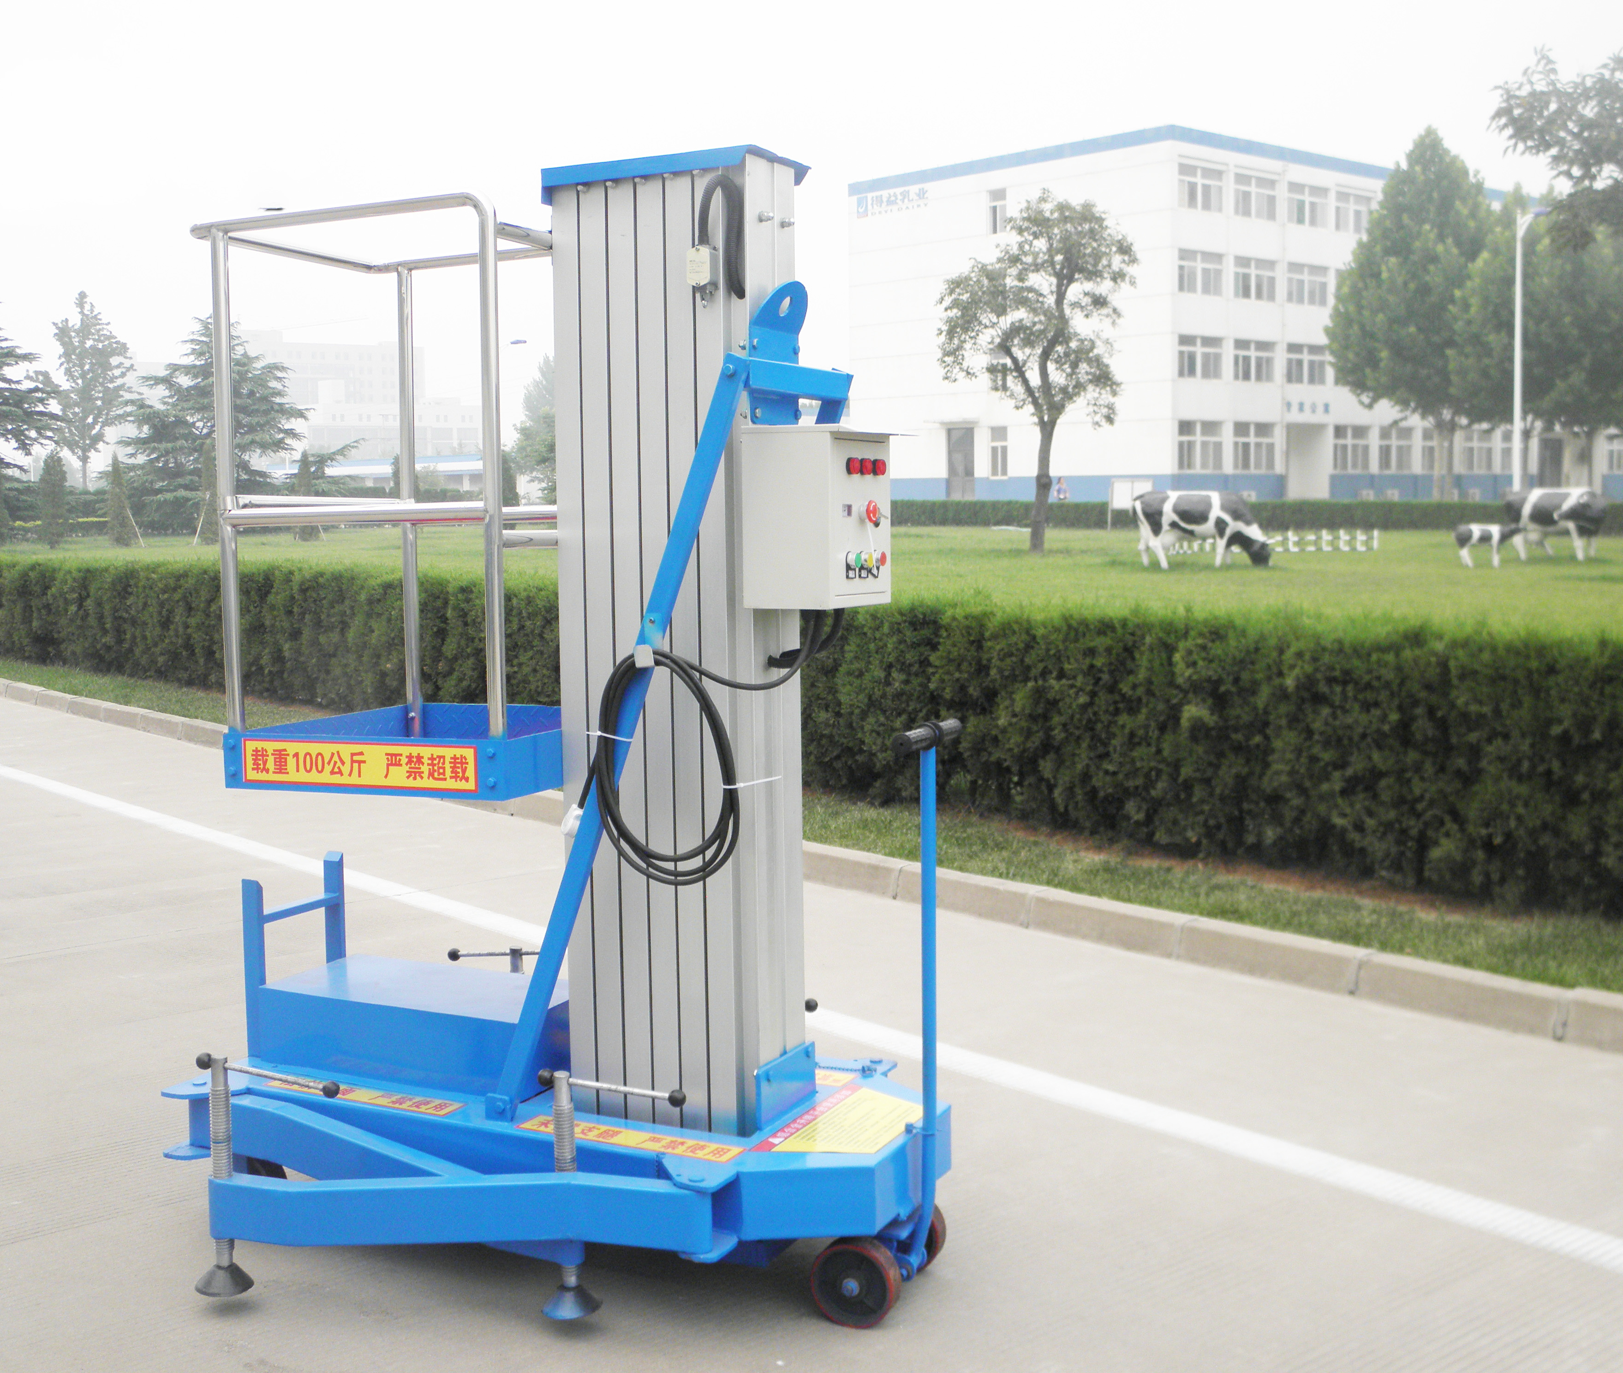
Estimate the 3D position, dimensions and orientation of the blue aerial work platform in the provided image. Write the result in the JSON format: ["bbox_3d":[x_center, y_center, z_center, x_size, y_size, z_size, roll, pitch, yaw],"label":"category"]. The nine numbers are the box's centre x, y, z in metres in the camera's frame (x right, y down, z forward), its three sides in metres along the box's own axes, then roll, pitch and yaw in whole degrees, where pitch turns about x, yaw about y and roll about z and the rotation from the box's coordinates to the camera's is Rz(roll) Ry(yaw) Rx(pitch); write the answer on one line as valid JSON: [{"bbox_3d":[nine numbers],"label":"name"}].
[{"bbox_3d":[-0.470,0.085,3.299,1.427,2.002,0.937,2,7,25],"label":"blue aerial work platform"}]

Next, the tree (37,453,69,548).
[{"bbox_3d":[-19.326,-4.736,45.800,0.801,2.441,0.801,-1,6,0],"label":"tree"}]

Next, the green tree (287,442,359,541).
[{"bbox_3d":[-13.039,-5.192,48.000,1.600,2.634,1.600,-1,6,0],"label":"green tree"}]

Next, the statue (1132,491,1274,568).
[{"bbox_3d":[6.418,-2.569,29.500,2.280,1.290,0.750,0,6,3],"label":"statue"}]

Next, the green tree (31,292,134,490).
[{"bbox_3d":[-32.421,-12.599,80.000,4.582,9.991,4.582,-1,6,0],"label":"green tree"}]

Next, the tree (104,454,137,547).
[{"bbox_3d":[-18.057,-4.860,47.000,0.860,2.430,0.860,-1,6,0],"label":"tree"}]

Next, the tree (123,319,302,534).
[{"bbox_3d":[-18.497,-7.990,55.500,5.518,6.666,5.518,-1,6,0],"label":"tree"}]

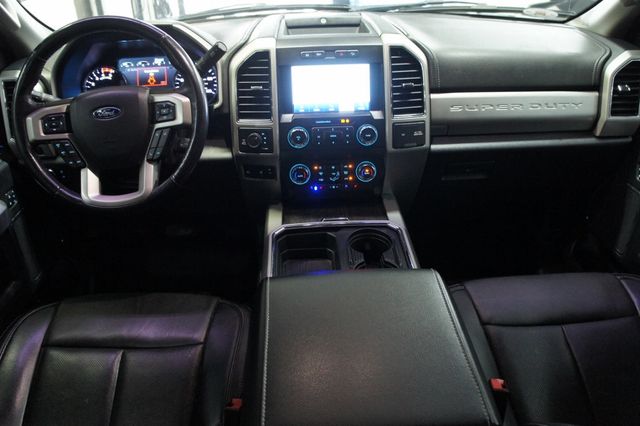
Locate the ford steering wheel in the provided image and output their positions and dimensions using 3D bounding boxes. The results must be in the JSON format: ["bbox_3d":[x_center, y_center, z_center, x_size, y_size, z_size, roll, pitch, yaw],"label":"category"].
[{"bbox_3d":[-0.421,-0.204,0.989,0.390,0.390,0.110,-1,0,-2],"label":"ford steering wheel"}]

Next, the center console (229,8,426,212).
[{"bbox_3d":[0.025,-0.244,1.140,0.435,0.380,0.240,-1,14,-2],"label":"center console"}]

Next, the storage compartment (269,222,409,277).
[{"bbox_3d":[0.041,0.097,0.960,0.275,0.090,0.200,-1,25,-2],"label":"storage compartment"}]

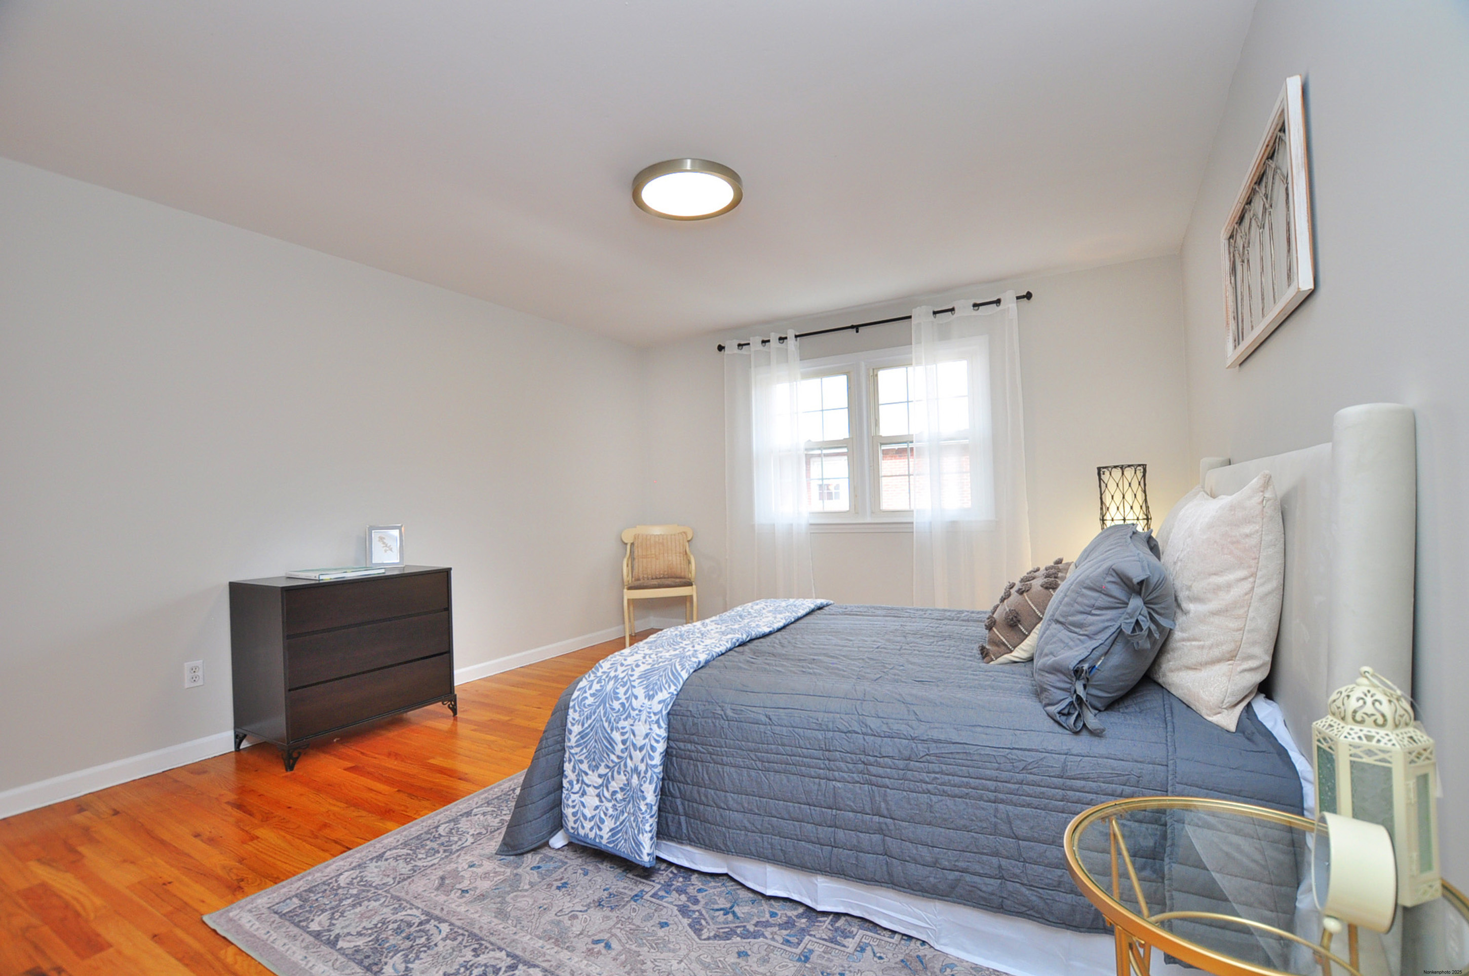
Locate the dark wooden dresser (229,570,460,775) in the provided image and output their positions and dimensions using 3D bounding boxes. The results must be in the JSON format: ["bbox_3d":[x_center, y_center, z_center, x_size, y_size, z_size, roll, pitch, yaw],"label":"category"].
[{"bbox_3d":[-1.901,0.819,3.024,0.480,0.776,0.790,-2,-1,32],"label":"dark wooden dresser"}]

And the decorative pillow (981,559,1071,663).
[{"bbox_3d":[1.031,0.389,2.113,0.160,0.425,0.450,40,20,26],"label":"decorative pillow"}]

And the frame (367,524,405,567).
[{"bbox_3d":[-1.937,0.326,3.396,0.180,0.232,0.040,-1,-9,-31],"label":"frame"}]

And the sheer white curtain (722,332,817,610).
[{"bbox_3d":[0.233,-0.028,4.647,0.750,2.260,0.100,-2,-1,29],"label":"sheer white curtain"}]

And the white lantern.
[{"bbox_3d":[0.825,0.367,0.788,0.118,0.273,0.104,-3,-2,41],"label":"white lantern"}]

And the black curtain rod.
[{"bbox_3d":[0.857,-1.142,4.325,2.249,0.055,0.080,-2,-1,29],"label":"black curtain rod"}]

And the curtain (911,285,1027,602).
[{"bbox_3d":[1.492,-0.077,3.938,0.720,2.260,0.100,-2,-1,29],"label":"curtain"}]

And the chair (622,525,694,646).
[{"bbox_3d":[-0.592,0.759,4.820,0.580,0.900,0.540,-1,-1,-10],"label":"chair"}]

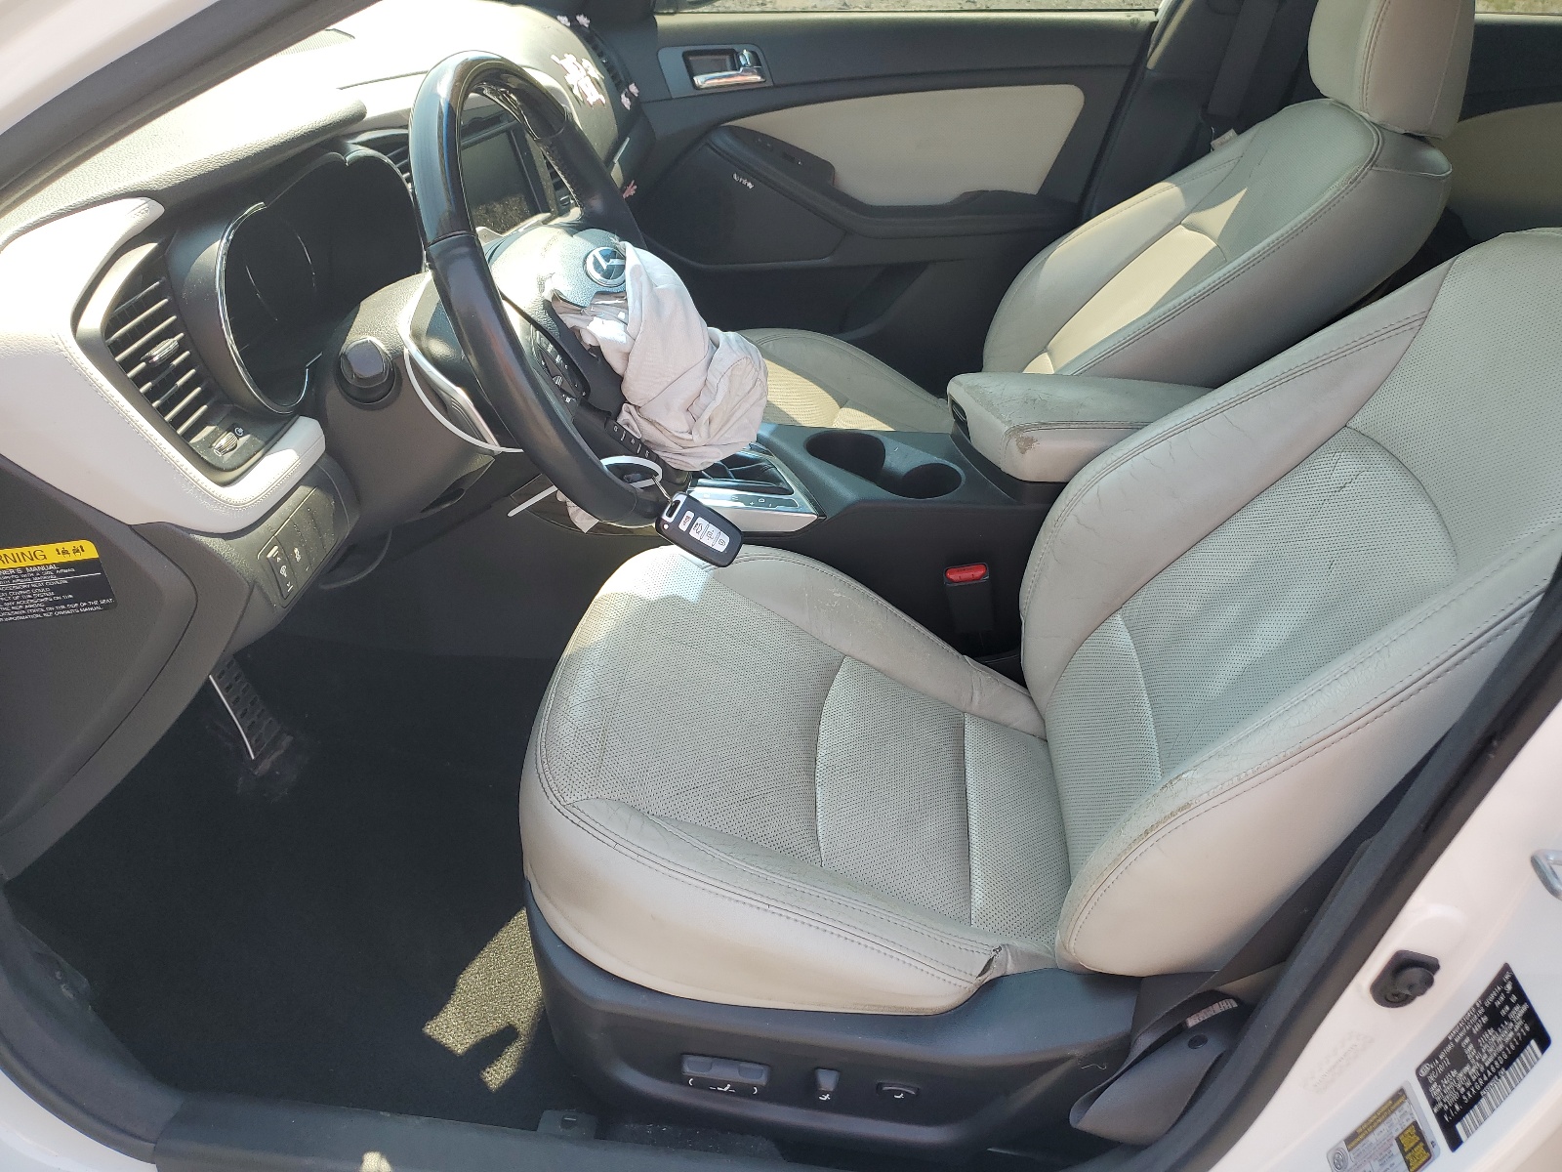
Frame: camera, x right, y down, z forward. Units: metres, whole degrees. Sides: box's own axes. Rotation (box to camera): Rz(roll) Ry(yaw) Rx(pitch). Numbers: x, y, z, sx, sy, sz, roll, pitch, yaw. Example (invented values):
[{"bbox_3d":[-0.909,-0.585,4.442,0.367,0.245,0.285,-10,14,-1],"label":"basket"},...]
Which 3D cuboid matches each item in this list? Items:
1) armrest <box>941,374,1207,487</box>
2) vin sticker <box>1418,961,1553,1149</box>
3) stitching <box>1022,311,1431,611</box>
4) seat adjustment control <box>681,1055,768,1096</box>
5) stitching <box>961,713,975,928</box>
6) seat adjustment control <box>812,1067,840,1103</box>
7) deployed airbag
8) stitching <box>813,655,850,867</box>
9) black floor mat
[{"bbox_3d":[0.359,-0.180,1.302,0.330,0.075,0.180,4,31,5],"label":"armrest"},{"bbox_3d":[0.392,0.265,0.658,0.003,0.100,0.052,13,32,-3],"label":"vin sticker"},{"bbox_3d":[0.386,-0.133,1.145,0.081,0.471,0.080,39,28,-16],"label":"stitching"},{"bbox_3d":[-0.046,0.405,0.969,0.072,0.025,0.020,4,31,5],"label":"seat adjustment control"},{"bbox_3d":[0.184,0.222,1.154,0.018,0.025,0.315,17,31,-3],"label":"stitching"},{"bbox_3d":[0.037,0.408,0.961,0.022,0.027,0.017,4,31,5],"label":"seat adjustment control"},{"bbox_3d":[-0.093,-0.187,0.950,0.125,0.200,0.205,-15,28,16],"label":"deployed airbag"},{"bbox_3d":[0.050,0.164,1.136,0.035,0.030,0.330,21,31,-6],"label":"stitching"},{"bbox_3d":[-0.525,0.287,1.260,0.690,0.100,0.520,7,31,3],"label":"black floor mat"}]

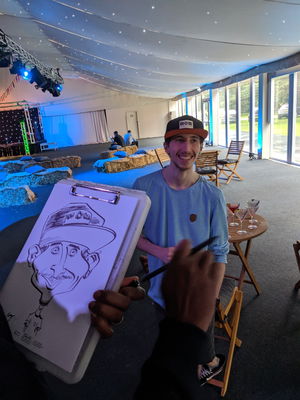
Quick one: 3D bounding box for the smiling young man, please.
[{"bbox_3d":[0.217,0.396,1.786,0.500,1.720,0.400,-3,16,7],"label":"smiling young man"}]

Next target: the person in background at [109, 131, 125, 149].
[{"bbox_3d":[-1.504,-2.482,13.805,0.700,1.000,0.500,-1,16,14],"label":"person in background"}]

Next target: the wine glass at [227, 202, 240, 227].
[{"bbox_3d":[0.732,0.130,2.707,0.107,0.187,0.107,-5,15,0],"label":"wine glass"}]

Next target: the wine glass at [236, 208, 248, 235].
[{"bbox_3d":[0.748,0.177,2.531,0.107,0.187,0.107,-5,15,0],"label":"wine glass"}]

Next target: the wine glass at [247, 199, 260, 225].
[{"bbox_3d":[0.916,0.099,2.757,0.107,0.187,0.107,-5,15,0],"label":"wine glass"}]

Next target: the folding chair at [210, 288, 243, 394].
[{"bbox_3d":[0.319,0.725,2.126,0.460,0.890,0.580,5,18,32],"label":"folding chair"}]

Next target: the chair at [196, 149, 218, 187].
[{"bbox_3d":[1.181,-0.549,6.420,0.460,0.890,0.580,-2,16,11],"label":"chair"}]

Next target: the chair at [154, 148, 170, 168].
[{"bbox_3d":[0.497,-0.757,7.391,0.460,0.890,0.580,-14,18,-30],"label":"chair"}]

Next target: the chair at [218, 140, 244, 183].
[{"bbox_3d":[1.903,-0.906,7.468,0.580,0.890,0.460,-13,17,-26],"label":"chair"}]

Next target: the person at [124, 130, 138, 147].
[{"bbox_3d":[-0.827,-2.543,13.805,0.700,1.000,0.500,-9,16,-14],"label":"person"}]

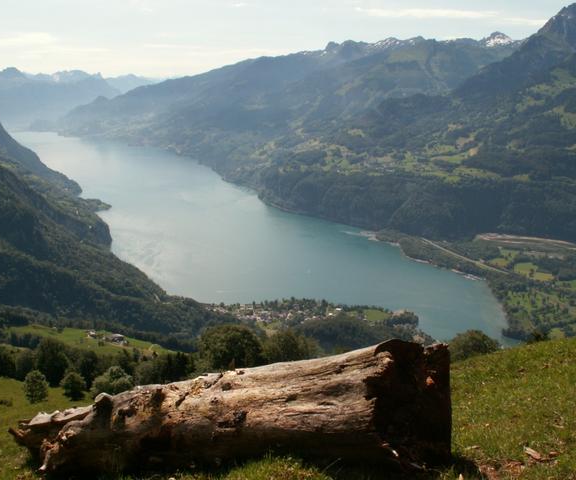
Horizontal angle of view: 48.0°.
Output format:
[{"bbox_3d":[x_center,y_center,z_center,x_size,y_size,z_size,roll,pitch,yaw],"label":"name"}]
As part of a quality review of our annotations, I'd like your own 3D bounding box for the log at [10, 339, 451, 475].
[{"bbox_3d":[-0.423,1.015,3.588,2.432,0.570,0.580,-10,9,20],"label":"log"}]

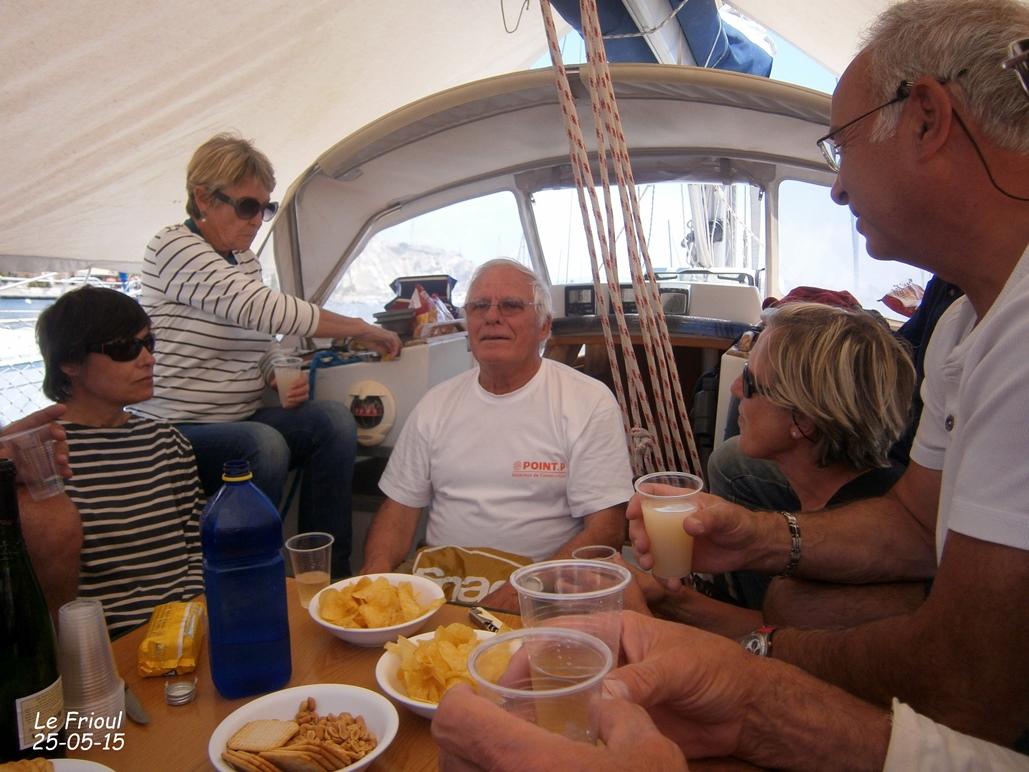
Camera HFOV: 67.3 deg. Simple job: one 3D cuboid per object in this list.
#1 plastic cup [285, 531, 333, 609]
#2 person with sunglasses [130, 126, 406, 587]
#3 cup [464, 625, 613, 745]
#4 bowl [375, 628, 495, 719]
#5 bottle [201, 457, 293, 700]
[{"bbox_3d":[-0.291,0.268,1.109,0.070,0.092,0.070,0,8,0],"label":"plastic cup"},{"bbox_3d":[-0.525,0.020,1.660,0.580,1.080,0.460,3,9,18],"label":"person with sunglasses"},{"bbox_3d":[0.013,0.182,0.391,0.070,0.092,0.070,0,8,0],"label":"cup"},{"bbox_3d":[-0.062,0.325,0.860,0.176,0.056,0.176,0,8,0],"label":"bowl"},{"bbox_3d":[-0.305,0.214,0.888,0.087,0.262,0.087,-3,9,-22],"label":"bottle"}]

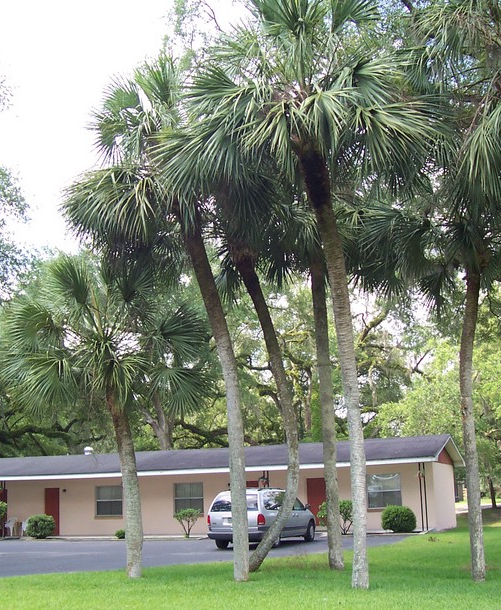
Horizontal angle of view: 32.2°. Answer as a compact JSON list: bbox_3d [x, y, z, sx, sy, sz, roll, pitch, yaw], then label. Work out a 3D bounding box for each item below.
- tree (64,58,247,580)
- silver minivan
[{"bbox_3d":[-1.738,-0.076,17.034,4.020,10.620,3.940,-2,-12,0],"label":"tree"},{"bbox_3d":[0.540,6.665,27.222,1.940,1.740,4.850,-7,-13,22],"label":"silver minivan"}]

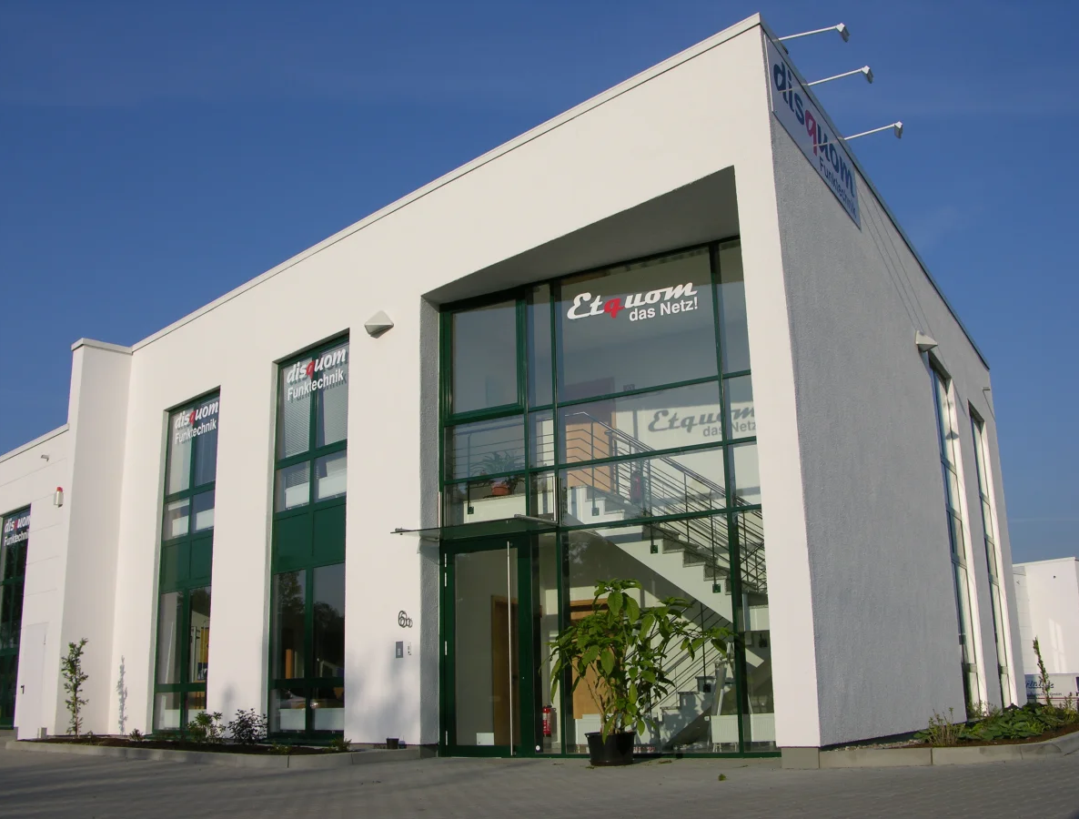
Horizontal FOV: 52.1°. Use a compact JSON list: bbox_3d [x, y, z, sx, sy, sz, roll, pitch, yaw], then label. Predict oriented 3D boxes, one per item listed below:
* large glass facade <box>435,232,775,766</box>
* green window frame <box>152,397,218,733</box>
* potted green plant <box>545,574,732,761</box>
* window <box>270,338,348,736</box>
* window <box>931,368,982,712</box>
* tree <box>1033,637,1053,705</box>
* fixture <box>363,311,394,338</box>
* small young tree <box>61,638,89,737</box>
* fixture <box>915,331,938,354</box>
[{"bbox_3d":[0.737,1.082,12.847,4.574,5.793,0.200,-10,-17,29],"label":"large glass facade"},{"bbox_3d":[-5.600,2.474,17.788,1.980,5.420,0.120,-16,-21,43],"label":"green window frame"},{"bbox_3d":[1.028,2.580,11.391,1.857,1.648,1.486,-1,-15,0],"label":"potted green plant"},{"bbox_3d":[-3.168,1.813,15.486,0.150,5.659,2.060,14,-21,-43],"label":"window"},{"bbox_3d":[6.261,1.946,16.736,0.150,5.562,1.862,-10,-18,29],"label":"window"},{"bbox_3d":[7.532,3.947,16.499,0.269,1.058,0.269,-1,-15,0],"label":"tree"},{"bbox_3d":[-2.226,-1.219,14.806,0.290,0.280,0.500,14,-21,-43],"label":"fixture"},{"bbox_3d":[-7.524,4.500,17.882,0.443,1.590,0.443,-1,-15,0],"label":"small young tree"},{"bbox_3d":[5.611,-1.028,15.933,0.280,0.280,0.480,-10,-18,29],"label":"fixture"}]

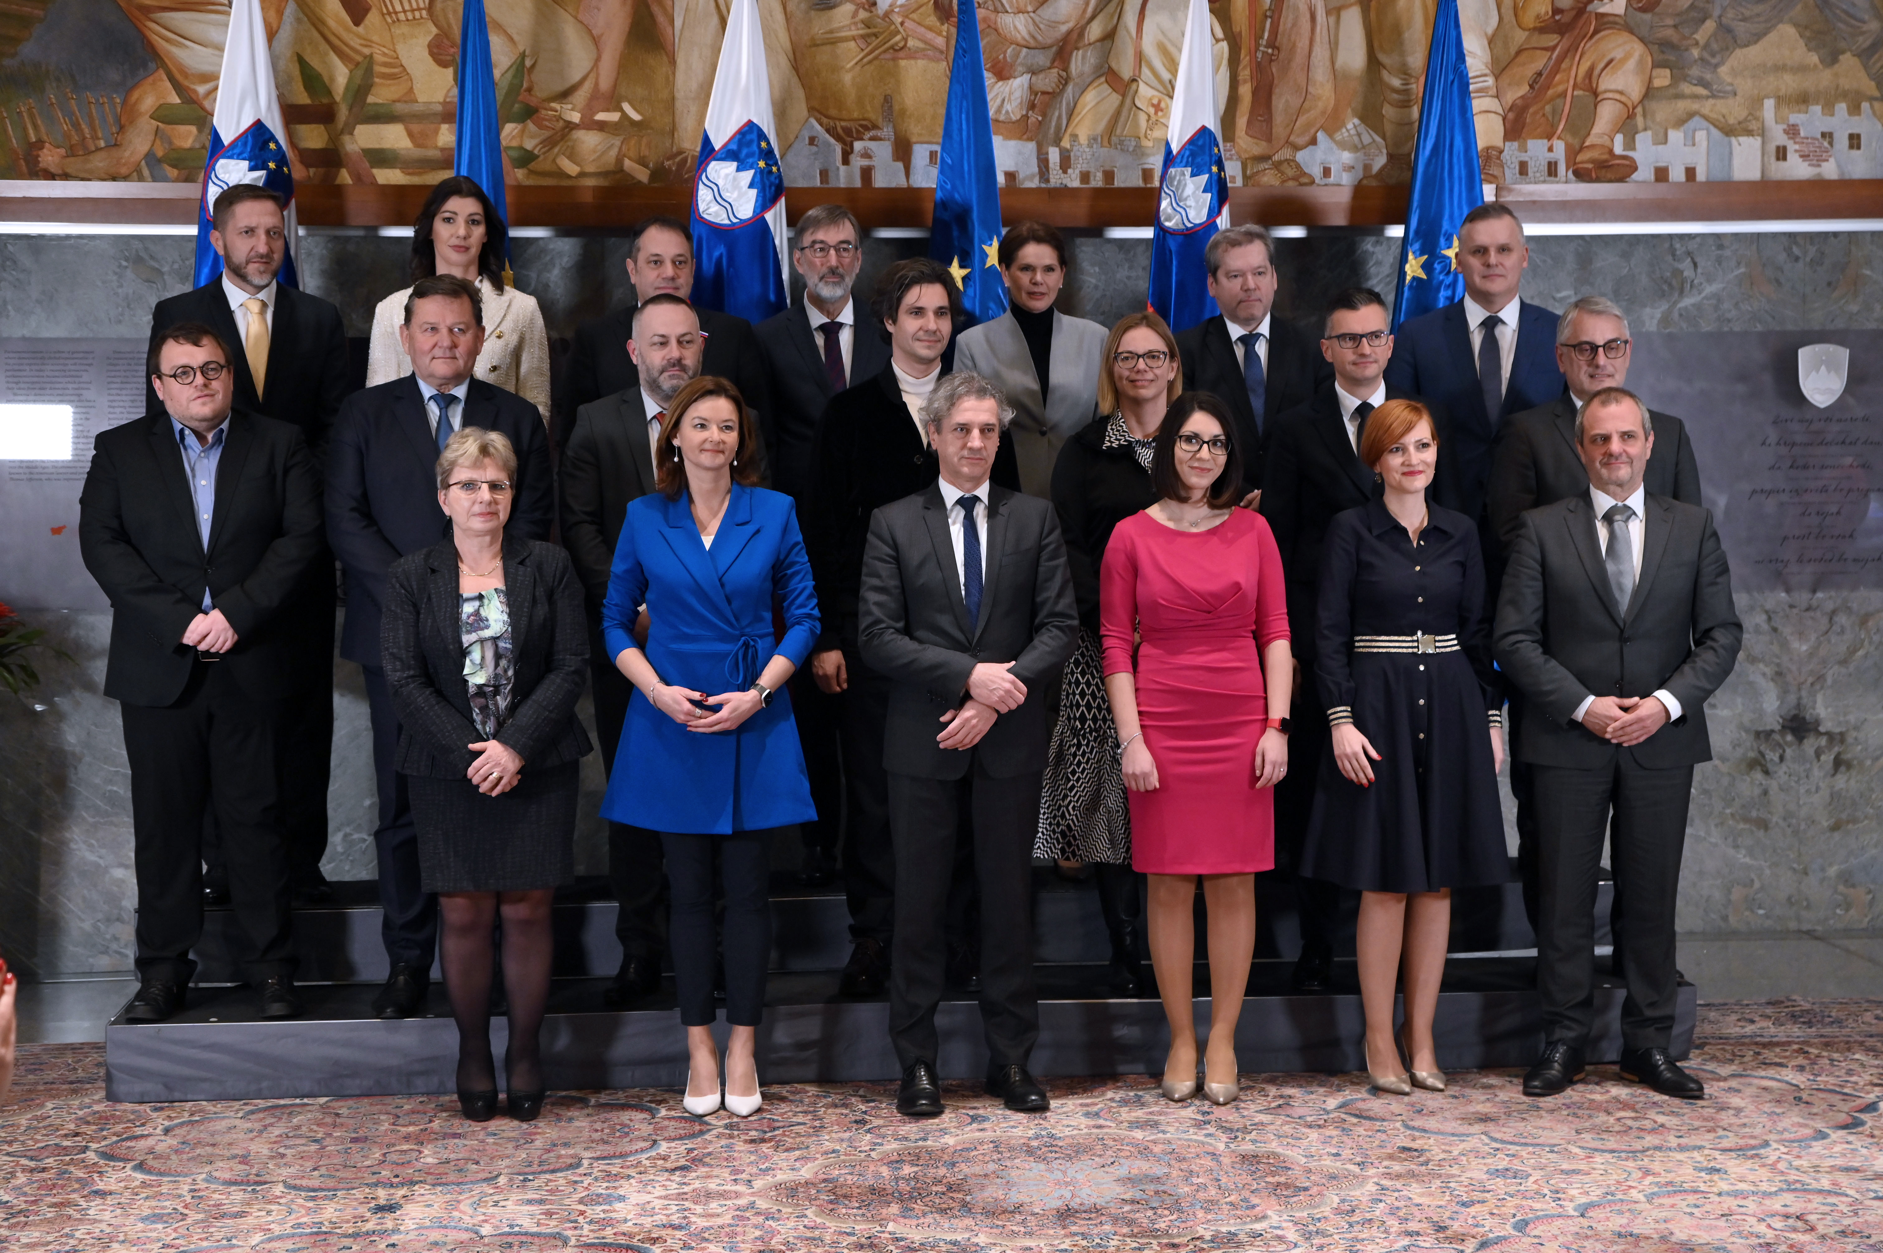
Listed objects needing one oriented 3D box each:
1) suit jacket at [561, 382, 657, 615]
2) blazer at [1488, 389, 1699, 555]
[{"bbox_3d":[-0.702,-0.265,8.020,0.550,0.720,0.360,-1,3,-6],"label":"suit jacket"},{"bbox_3d":[1.743,-0.252,8.340,0.540,0.740,0.290,-1,4,-2],"label":"blazer"}]

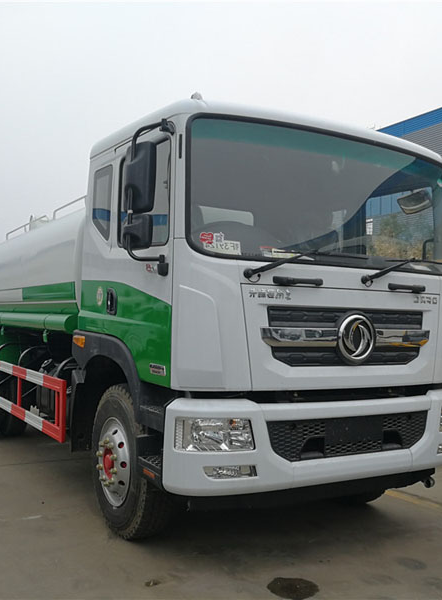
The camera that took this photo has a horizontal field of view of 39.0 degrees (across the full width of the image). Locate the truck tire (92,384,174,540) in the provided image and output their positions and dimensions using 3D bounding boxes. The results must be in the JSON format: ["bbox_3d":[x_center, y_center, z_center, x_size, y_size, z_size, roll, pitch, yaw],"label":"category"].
[{"bbox_3d":[-0.631,1.145,4.471,0.280,1.040,1.040,3,-3,-31],"label":"truck tire"}]

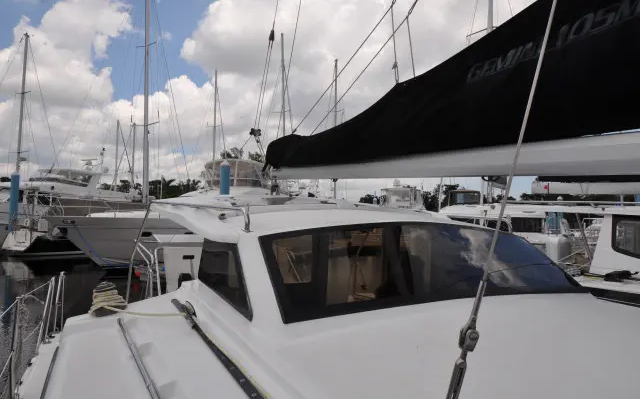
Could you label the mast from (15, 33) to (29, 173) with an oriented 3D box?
[{"bbox_3d":[-20.385,-5.229,26.703,0.180,12.370,0.220,2,-3,-18],"label":"mast"}]

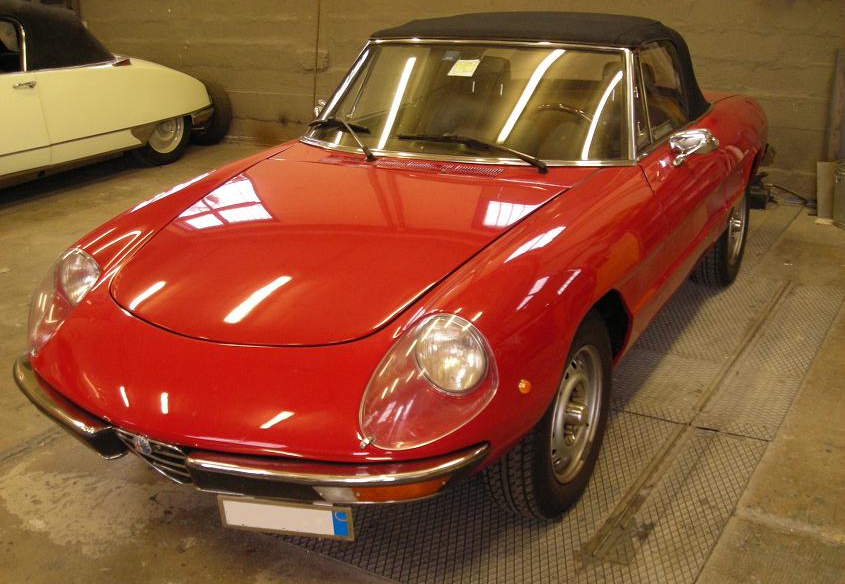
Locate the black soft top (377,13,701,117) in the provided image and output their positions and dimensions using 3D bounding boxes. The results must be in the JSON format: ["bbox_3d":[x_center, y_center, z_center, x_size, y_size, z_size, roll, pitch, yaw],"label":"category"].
[{"bbox_3d":[0.509,-0.952,3.912,1.250,0.450,1.080,9,21,28],"label":"black soft top"}]

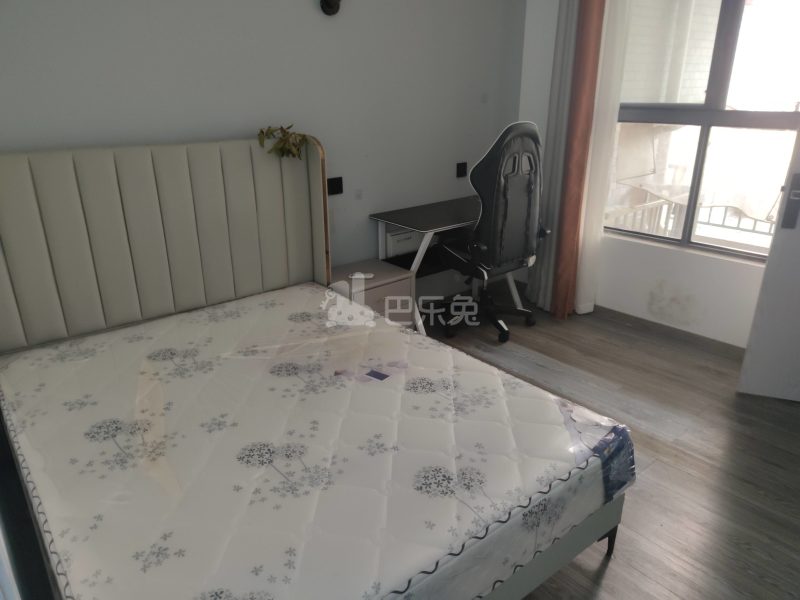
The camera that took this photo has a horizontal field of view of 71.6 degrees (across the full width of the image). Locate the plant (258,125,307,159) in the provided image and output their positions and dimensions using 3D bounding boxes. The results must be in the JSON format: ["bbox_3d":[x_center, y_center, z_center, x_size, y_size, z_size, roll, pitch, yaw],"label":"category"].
[{"bbox_3d":[-0.579,-0.779,2.729,0.205,0.155,0.140,-16,25,-37],"label":"plant"}]

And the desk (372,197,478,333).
[{"bbox_3d":[0.360,-0.192,3.496,0.995,0.748,0.582,-16,25,-34],"label":"desk"}]

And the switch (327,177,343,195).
[{"bbox_3d":[-0.361,-0.637,3.102,0.092,0.092,0.012,-16,25,-37],"label":"switch"}]

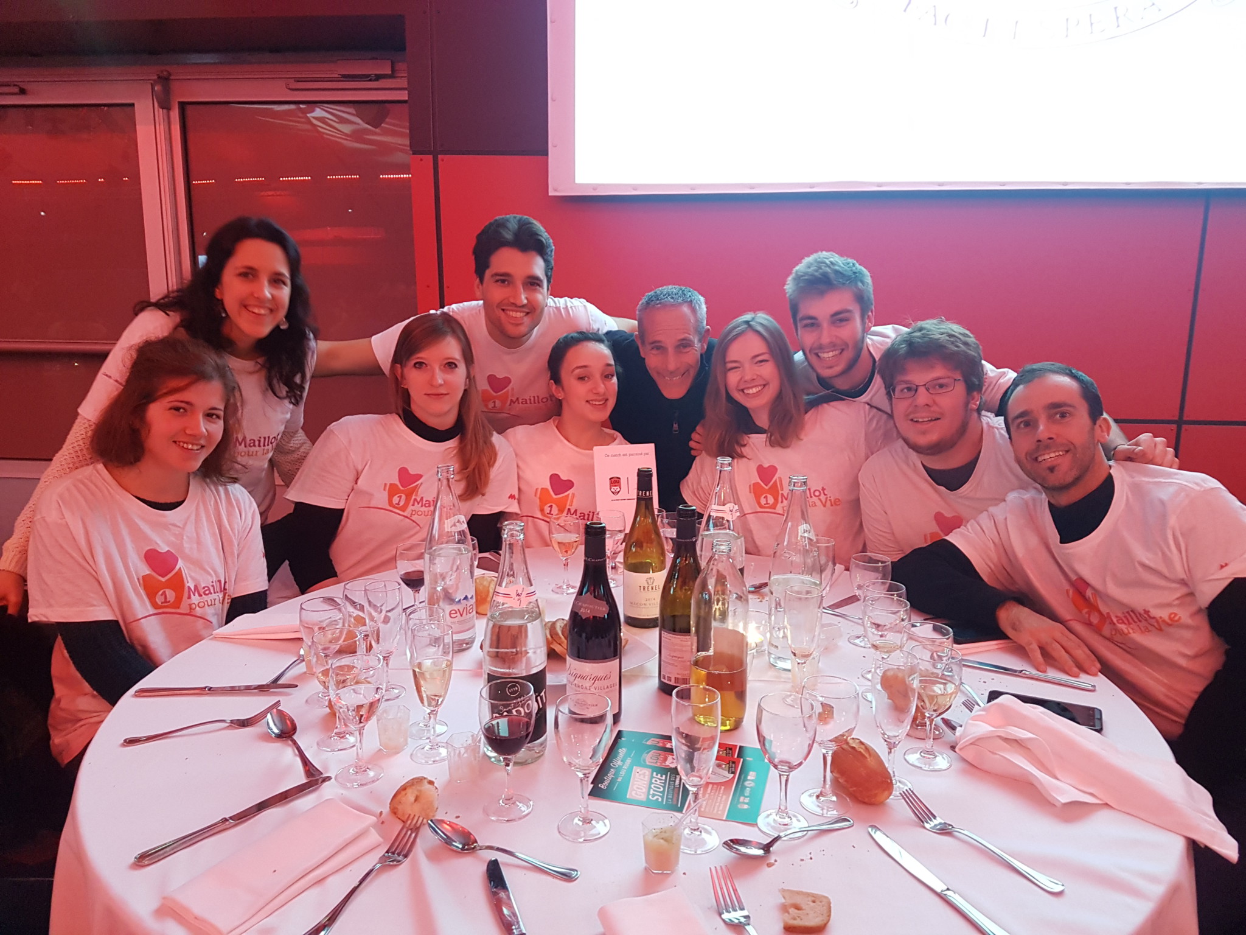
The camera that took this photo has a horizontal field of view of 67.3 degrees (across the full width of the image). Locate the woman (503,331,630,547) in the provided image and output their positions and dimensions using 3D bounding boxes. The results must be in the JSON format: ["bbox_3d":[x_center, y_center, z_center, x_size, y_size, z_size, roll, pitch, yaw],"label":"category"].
[{"bbox_3d":[-0.137,0.304,2.355,0.440,1.271,0.680,-1,11,-6],"label":"woman"}]

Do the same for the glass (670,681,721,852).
[{"bbox_3d":[0.086,0.349,1.086,0.057,0.181,0.057,0,11,0],"label":"glass"}]

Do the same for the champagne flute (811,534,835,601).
[{"bbox_3d":[0.368,0.226,1.762,0.057,0.180,0.057,1,11,0],"label":"champagne flute"}]

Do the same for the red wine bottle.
[{"bbox_3d":[-0.041,0.229,1.411,0.084,0.296,0.084,1,11,0],"label":"red wine bottle"}]

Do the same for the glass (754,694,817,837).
[{"bbox_3d":[0.194,0.356,1.118,0.071,0.156,0.071,0,11,0],"label":"glass"}]

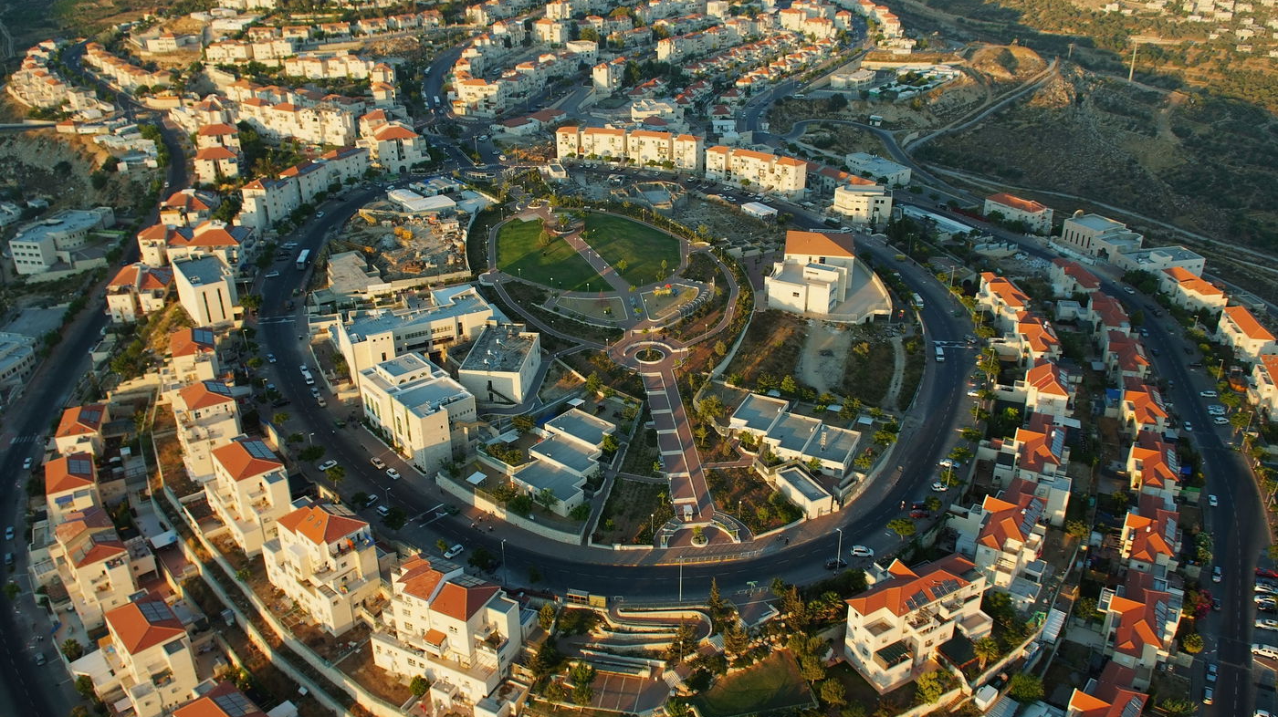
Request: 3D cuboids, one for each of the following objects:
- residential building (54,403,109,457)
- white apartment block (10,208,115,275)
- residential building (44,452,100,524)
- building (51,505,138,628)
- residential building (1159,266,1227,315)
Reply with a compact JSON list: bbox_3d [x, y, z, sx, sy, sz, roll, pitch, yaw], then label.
[{"bbox_3d":[-149.530,19.560,249.660,10.550,11.000,17.960,-11,27,-21],"label":"residential building"},{"bbox_3d":[-246.860,-52.000,401.000,23.500,14.200,51.500,0,25,2],"label":"white apartment block"},{"bbox_3d":[-141.660,34.880,231.680,11.500,17.200,19.000,-14,28,-27],"label":"residential building"},{"bbox_3d":[-121.630,46.800,206.690,13.200,18.000,22.800,-18,30,-33],"label":"building"},{"bbox_3d":[196.650,-24.540,330.240,10.750,10.300,25.510,-2,25,-4],"label":"residential building"}]

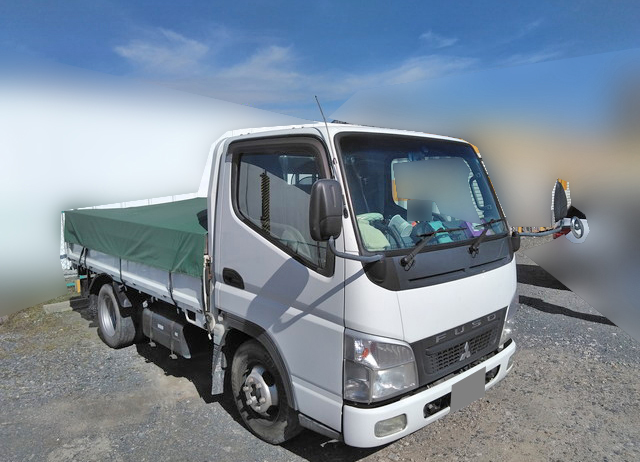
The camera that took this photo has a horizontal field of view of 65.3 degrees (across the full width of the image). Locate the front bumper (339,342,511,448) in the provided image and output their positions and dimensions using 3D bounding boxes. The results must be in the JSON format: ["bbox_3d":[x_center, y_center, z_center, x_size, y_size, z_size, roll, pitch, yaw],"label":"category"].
[{"bbox_3d":[0.823,0.928,3.081,1.680,0.278,0.278,-6,9,-43],"label":"front bumper"}]

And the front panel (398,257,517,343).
[{"bbox_3d":[0.850,0.393,2.997,1.272,0.318,0.139,-6,9,-43],"label":"front panel"}]

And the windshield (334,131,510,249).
[{"bbox_3d":[0.717,-0.246,3.072,1.471,0.666,0.169,-6,-12,-43],"label":"windshield"}]

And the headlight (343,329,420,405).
[{"bbox_3d":[0.341,0.690,2.631,0.398,0.378,0.229,-6,9,-43],"label":"headlight"}]

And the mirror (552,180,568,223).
[{"bbox_3d":[1.761,-0.216,3.666,0.089,0.318,0.189,2,7,18],"label":"mirror"}]

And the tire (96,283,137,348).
[{"bbox_3d":[-2.048,0.851,5.112,0.189,0.656,0.656,-6,9,-43],"label":"tire"}]

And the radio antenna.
[{"bbox_3d":[0.028,-0.514,2.704,0.015,0.485,0.015,1,-19,-43],"label":"radio antenna"}]

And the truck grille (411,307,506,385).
[{"bbox_3d":[0.869,0.681,3.006,1.073,0.278,0.089,-6,9,-43],"label":"truck grille"}]

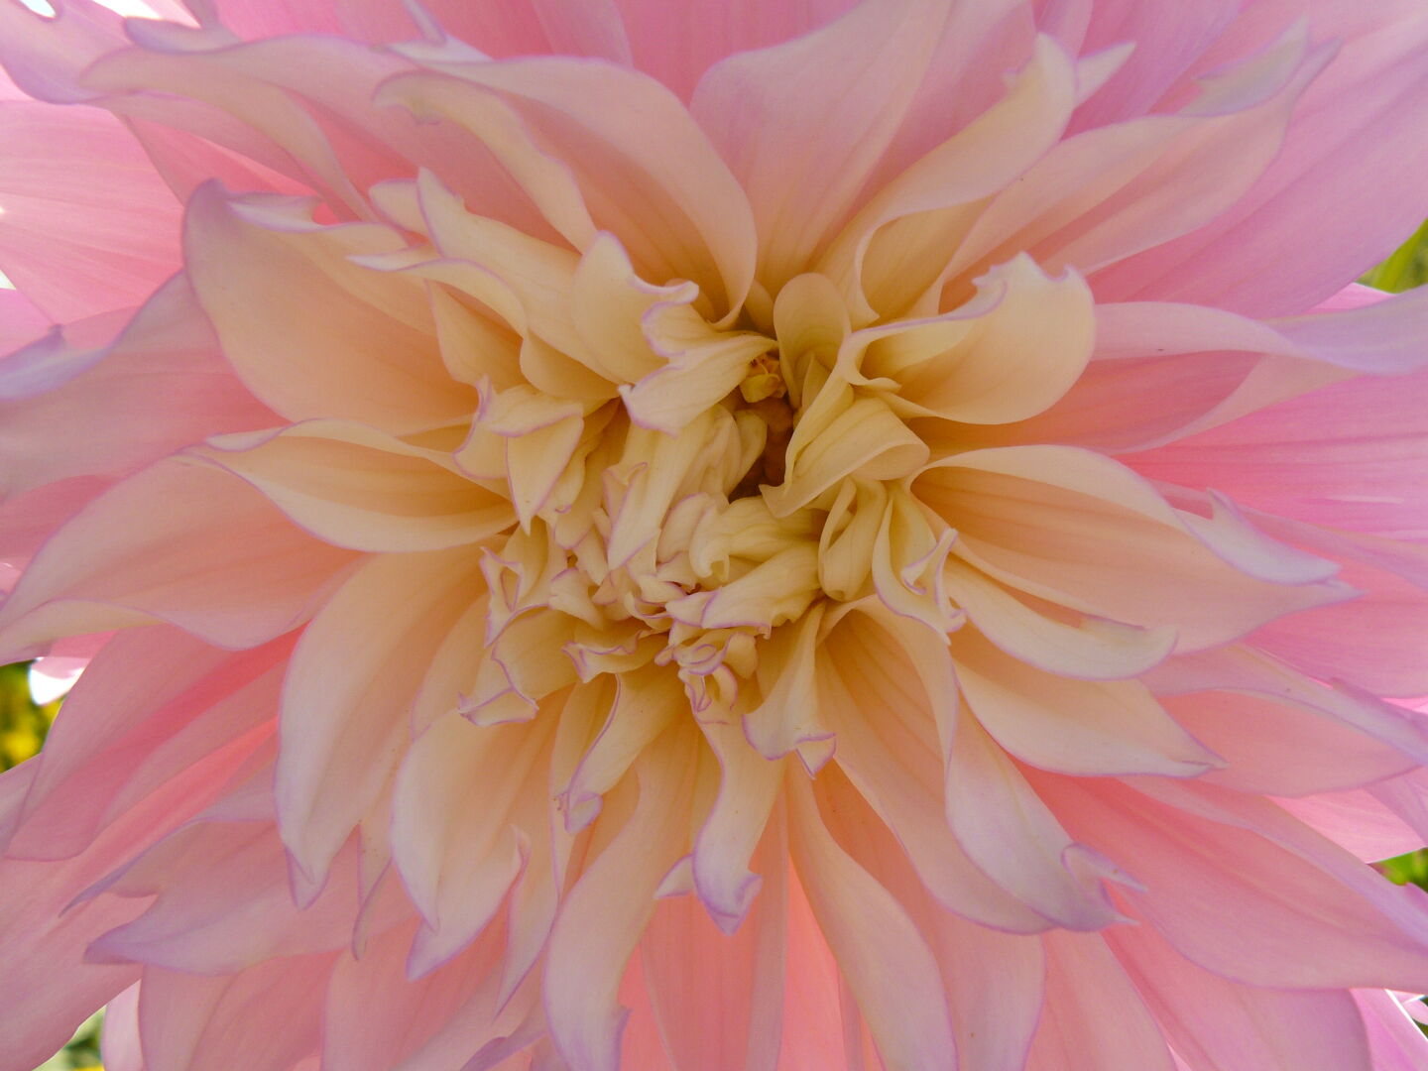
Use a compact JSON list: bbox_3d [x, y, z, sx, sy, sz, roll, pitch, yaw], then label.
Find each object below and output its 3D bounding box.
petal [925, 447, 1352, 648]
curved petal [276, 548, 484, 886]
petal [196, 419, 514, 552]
[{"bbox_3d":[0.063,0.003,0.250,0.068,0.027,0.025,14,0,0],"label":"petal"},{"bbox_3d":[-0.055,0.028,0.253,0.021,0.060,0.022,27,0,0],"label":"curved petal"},{"bbox_3d":[-0.054,-0.007,0.250,0.048,0.019,0.020,11,0,0],"label":"petal"}]

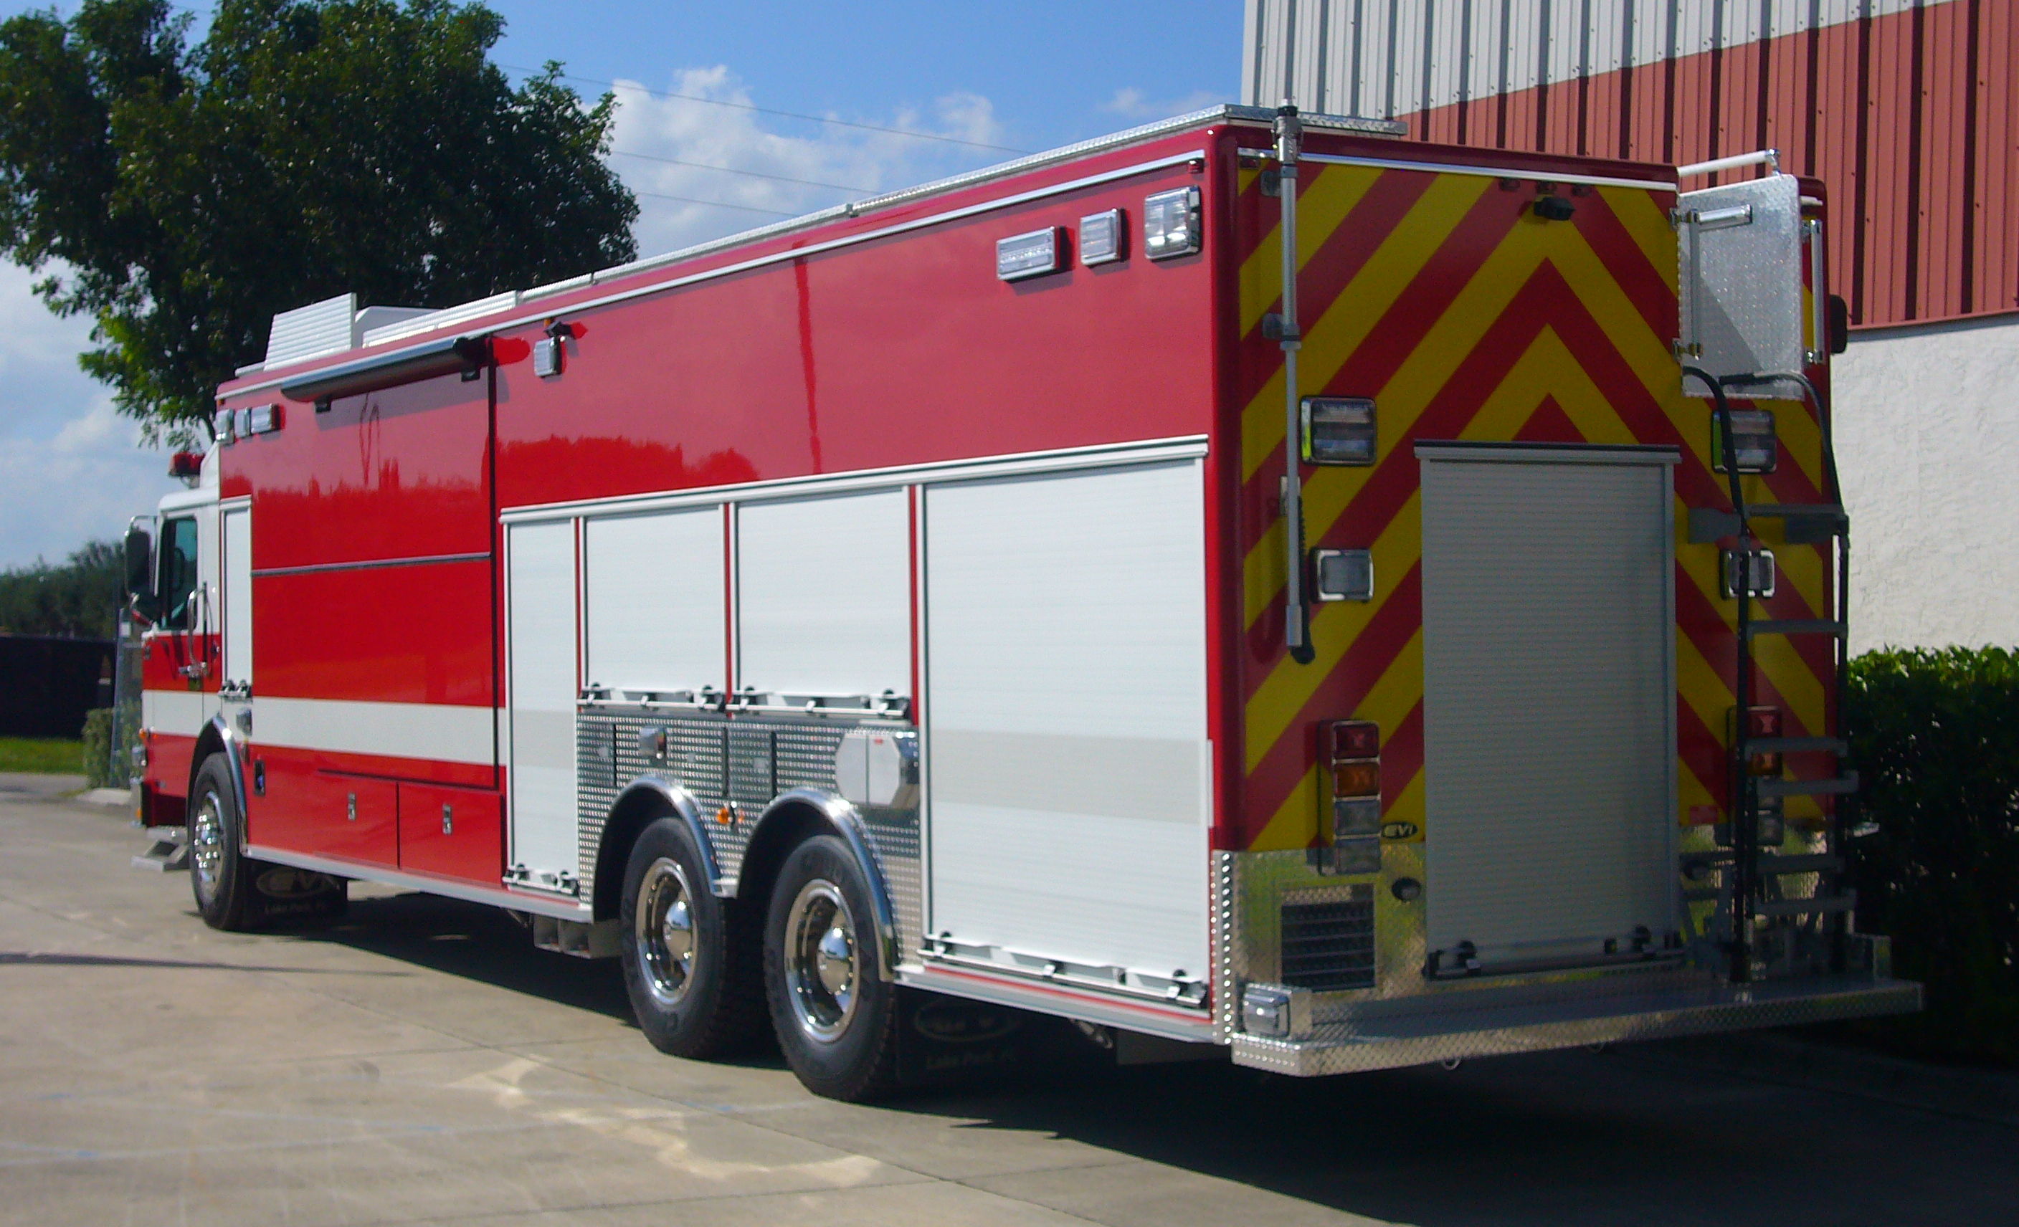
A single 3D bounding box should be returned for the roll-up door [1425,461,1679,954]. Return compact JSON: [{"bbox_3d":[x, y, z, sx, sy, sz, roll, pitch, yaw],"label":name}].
[{"bbox_3d":[1.710,0.294,9.930,1.020,1.640,0.080,0,0,-30],"label":"roll-up door"}]

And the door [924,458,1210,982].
[{"bbox_3d":[0.153,0.325,10.101,0.080,1.595,1.770,0,0,-30],"label":"door"}]

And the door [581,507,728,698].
[{"bbox_3d":[-1.460,-0.042,12.898,0.080,0.770,1.460,0,0,-30],"label":"door"}]

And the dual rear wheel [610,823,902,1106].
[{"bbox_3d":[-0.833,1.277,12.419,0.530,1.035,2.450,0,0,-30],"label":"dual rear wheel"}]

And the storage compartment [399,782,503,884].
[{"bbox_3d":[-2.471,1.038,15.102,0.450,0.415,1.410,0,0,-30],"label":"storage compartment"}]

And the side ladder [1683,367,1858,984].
[{"bbox_3d":[2.459,0.194,10.172,0.450,1.945,0.310,0,0,-30],"label":"side ladder"}]

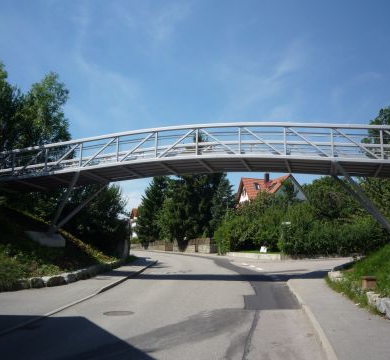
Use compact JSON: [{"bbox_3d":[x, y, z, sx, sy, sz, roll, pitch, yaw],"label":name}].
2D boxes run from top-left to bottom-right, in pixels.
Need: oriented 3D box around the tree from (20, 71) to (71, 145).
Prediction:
[{"bbox_3d":[-10.575,-2.532,31.531,4.800,10.500,4.800,1,-7,0],"label":"tree"}]

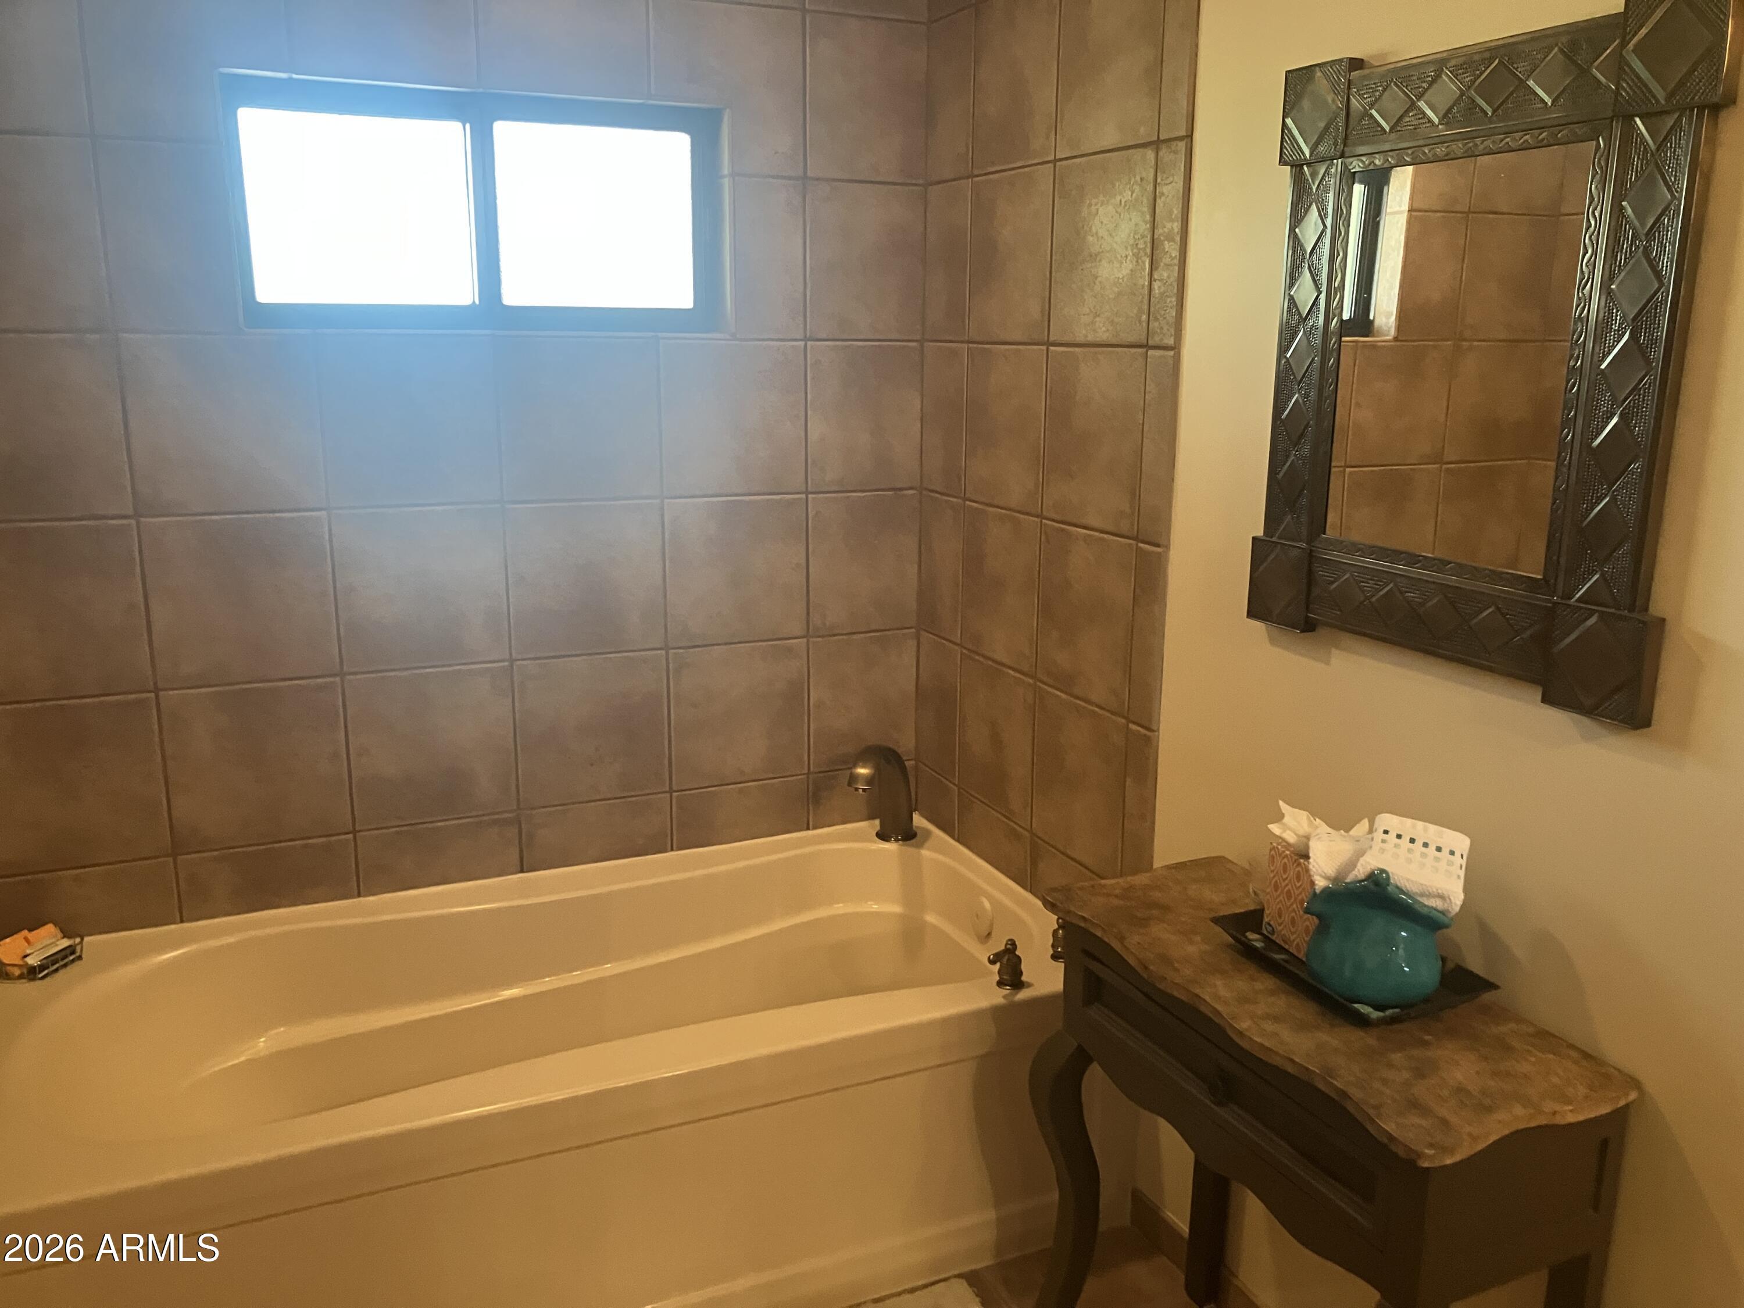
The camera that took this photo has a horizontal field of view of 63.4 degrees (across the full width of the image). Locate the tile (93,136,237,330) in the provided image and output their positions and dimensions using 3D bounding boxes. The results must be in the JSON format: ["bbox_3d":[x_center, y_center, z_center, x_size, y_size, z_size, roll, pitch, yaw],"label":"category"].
[{"bbox_3d":[-1.179,-0.697,2.385,0.191,0.305,0.010,-5,14,-24],"label":"tile"}]

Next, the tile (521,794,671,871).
[{"bbox_3d":[-0.579,0.373,2.964,0.310,0.123,0.010,-5,14,-23],"label":"tile"}]

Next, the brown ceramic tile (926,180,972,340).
[{"bbox_3d":[0.156,-0.792,2.855,0.010,0.304,0.191,-5,14,-23],"label":"brown ceramic tile"}]

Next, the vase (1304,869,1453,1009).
[{"bbox_3d":[0.613,0.328,1.712,0.170,0.166,0.165,6,14,21],"label":"vase"}]

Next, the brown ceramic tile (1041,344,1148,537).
[{"bbox_3d":[0.382,-0.370,2.420,0.010,0.304,0.306,-5,14,-23],"label":"brown ceramic tile"}]

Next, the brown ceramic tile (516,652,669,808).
[{"bbox_3d":[-0.568,0.154,2.868,0.305,0.305,0.010,-5,14,-24],"label":"brown ceramic tile"}]

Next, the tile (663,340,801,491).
[{"bbox_3d":[-0.281,-0.485,2.895,0.310,0.310,0.010,-5,14,-23],"label":"tile"}]

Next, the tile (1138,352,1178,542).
[{"bbox_3d":[0.469,-0.335,2.289,0.010,0.310,0.075,-5,14,-23],"label":"tile"}]

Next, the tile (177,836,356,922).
[{"bbox_3d":[-1.139,0.421,2.670,0.305,0.123,0.010,-5,14,-24],"label":"tile"}]

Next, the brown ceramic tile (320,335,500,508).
[{"bbox_3d":[-0.859,-0.432,2.644,0.310,0.310,0.010,-5,14,-23],"label":"brown ceramic tile"}]

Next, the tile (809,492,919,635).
[{"bbox_3d":[-0.016,-0.199,3.035,0.256,0.304,0.010,-5,14,-23],"label":"tile"}]

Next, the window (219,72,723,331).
[{"bbox_3d":[-0.706,-0.815,2.628,0.891,0.424,0.080,-5,14,-24],"label":"window"}]

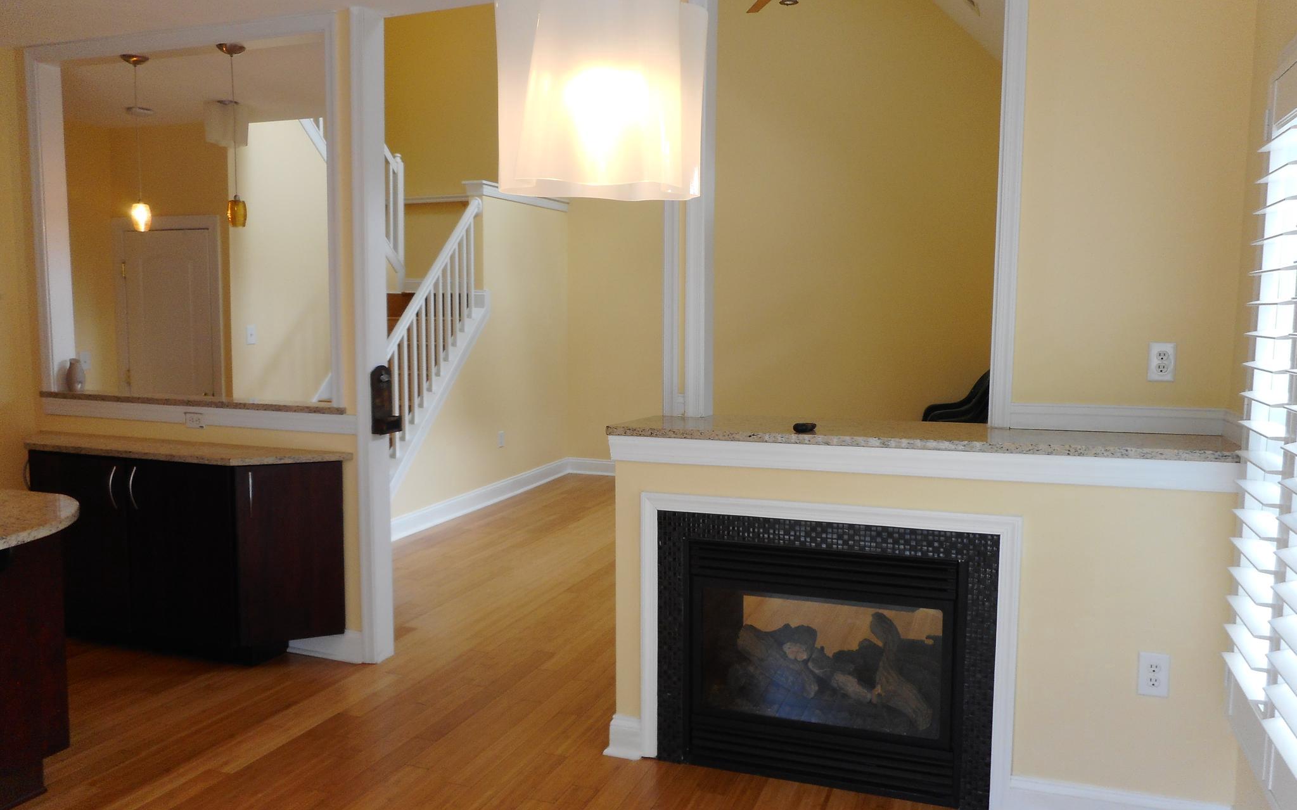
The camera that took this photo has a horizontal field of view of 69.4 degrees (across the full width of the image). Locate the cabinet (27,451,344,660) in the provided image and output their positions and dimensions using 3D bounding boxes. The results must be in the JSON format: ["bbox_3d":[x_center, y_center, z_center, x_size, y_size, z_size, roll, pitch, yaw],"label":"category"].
[{"bbox_3d":[-2.164,0.648,4.148,1.766,0.868,0.300,2,5,21],"label":"cabinet"}]

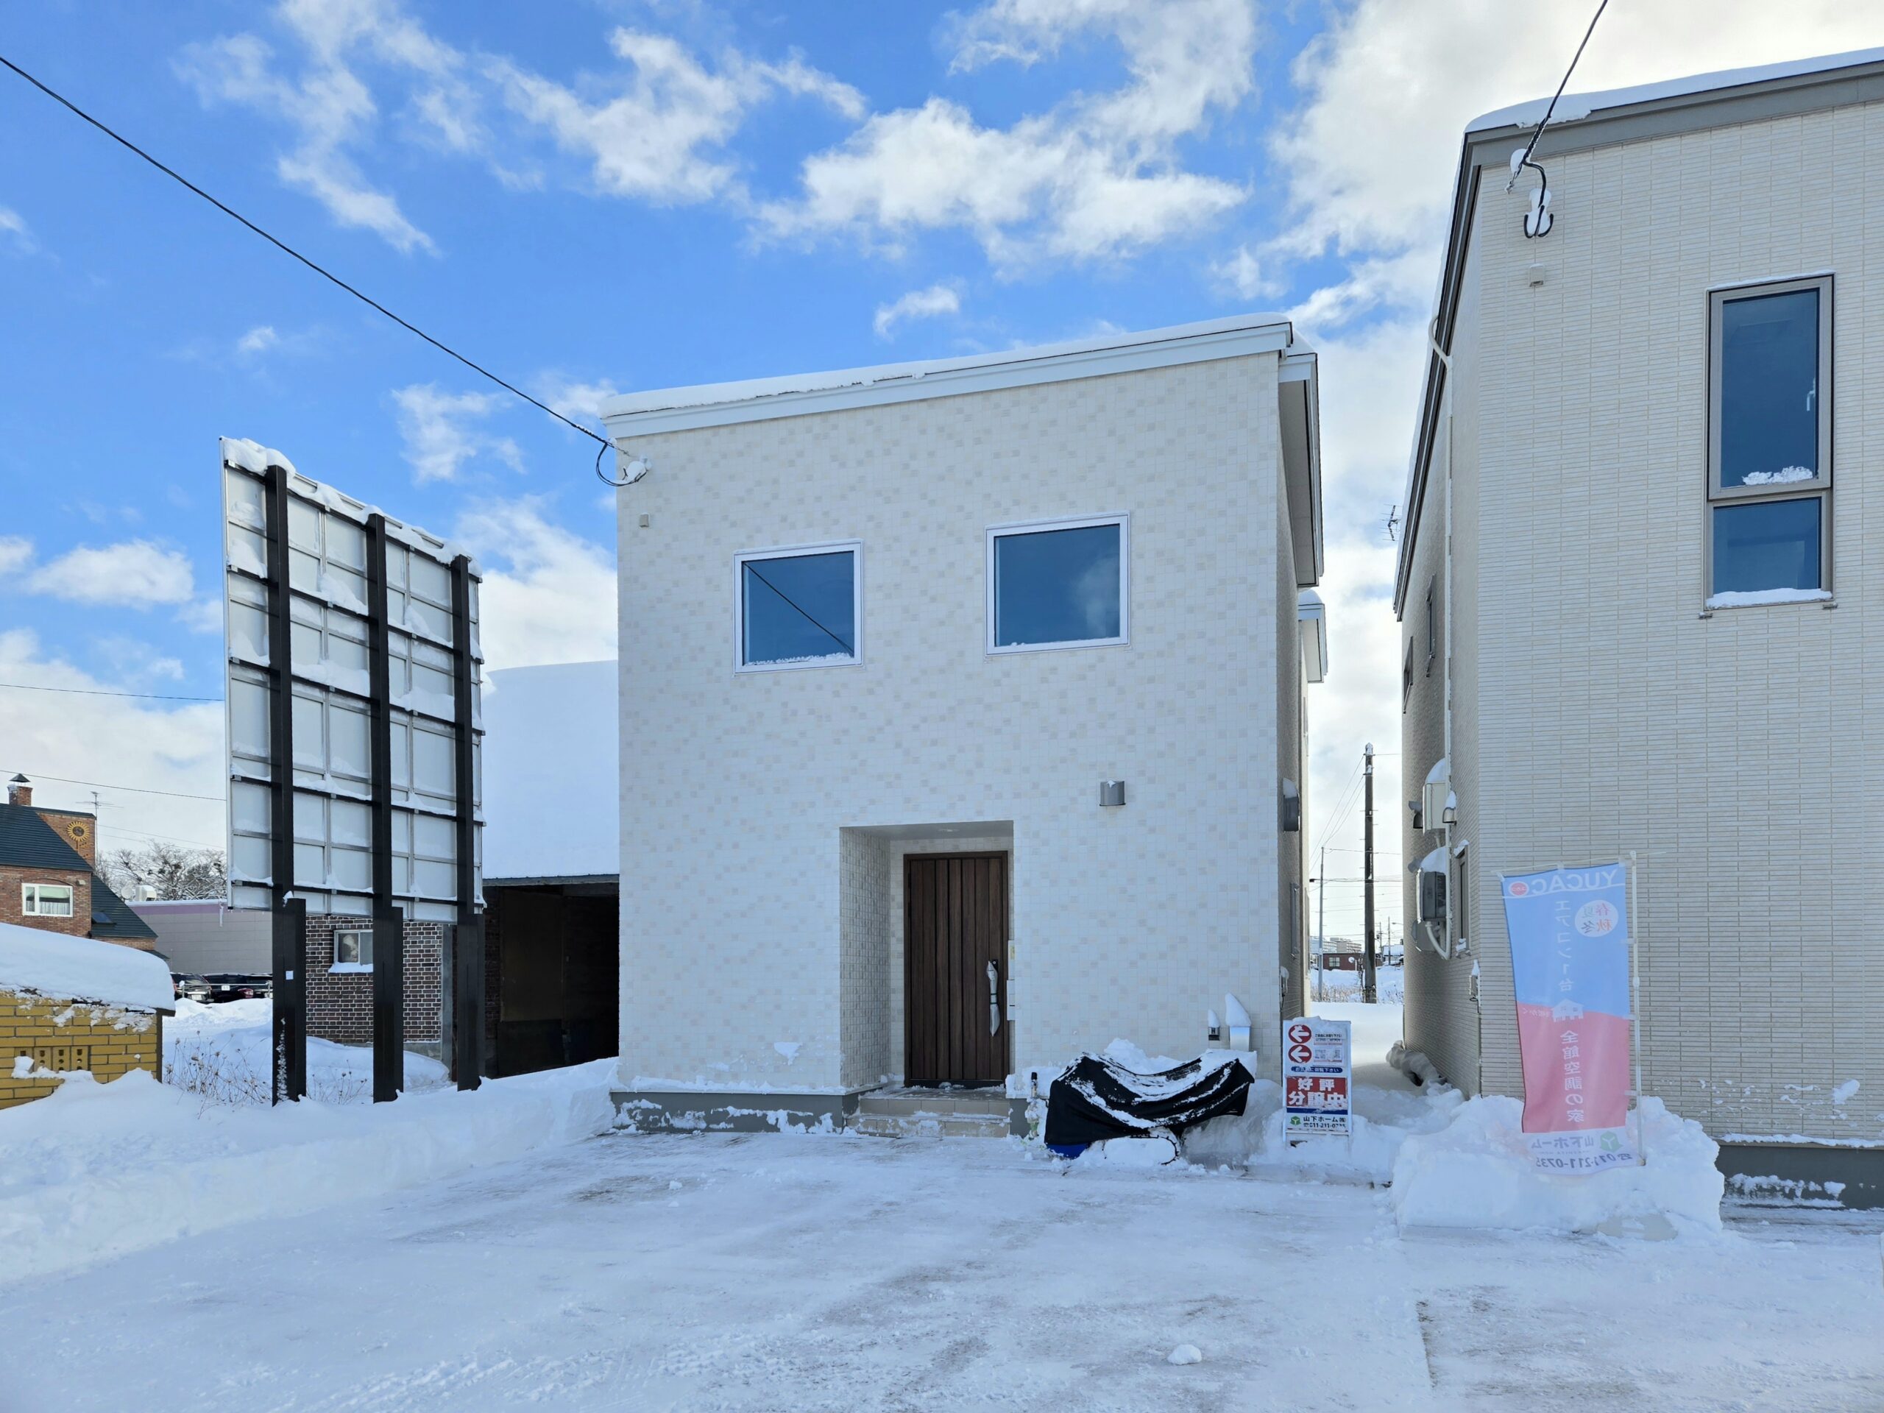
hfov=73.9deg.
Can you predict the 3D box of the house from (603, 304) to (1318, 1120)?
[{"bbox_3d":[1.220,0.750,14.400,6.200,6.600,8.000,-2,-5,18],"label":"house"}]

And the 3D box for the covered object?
[{"bbox_3d":[1.622,3.078,9.750,1.500,0.760,0.700,-2,-5,18],"label":"covered object"}]

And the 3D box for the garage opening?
[{"bbox_3d":[-5.272,3.642,16.700,2.500,2.600,0.400,-2,-5,18],"label":"garage opening"}]

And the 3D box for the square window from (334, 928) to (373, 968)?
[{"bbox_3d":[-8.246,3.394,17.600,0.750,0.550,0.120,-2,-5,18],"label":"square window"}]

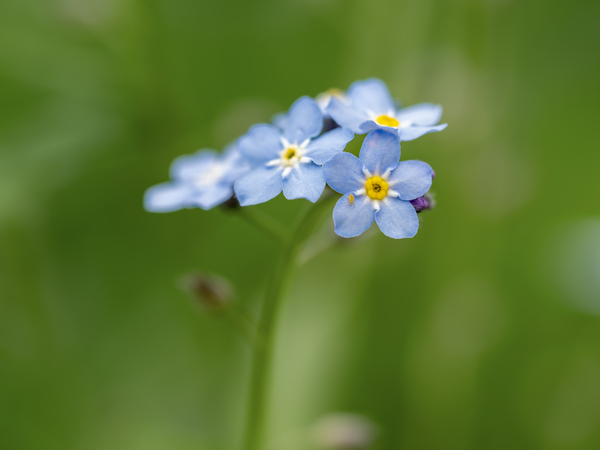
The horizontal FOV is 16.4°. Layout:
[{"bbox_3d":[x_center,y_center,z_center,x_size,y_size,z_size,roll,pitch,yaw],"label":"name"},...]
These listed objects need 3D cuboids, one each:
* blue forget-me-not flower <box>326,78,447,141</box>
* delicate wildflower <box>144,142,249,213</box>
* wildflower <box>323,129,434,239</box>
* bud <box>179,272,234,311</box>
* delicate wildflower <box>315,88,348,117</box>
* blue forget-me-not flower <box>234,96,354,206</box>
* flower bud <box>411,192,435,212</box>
[{"bbox_3d":[0.007,-0.009,0.161,0.009,0.003,0.009,-3,35,-18],"label":"blue forget-me-not flower"},{"bbox_3d":[-0.008,-0.004,0.164,0.009,0.003,0.009,9,58,43],"label":"delicate wildflower"},{"bbox_3d":[0.006,-0.003,0.158,0.009,0.008,0.003,-1,-6,-5],"label":"wildflower"},{"bbox_3d":[-0.008,0.005,0.167,0.004,0.003,0.003,37,0,0],"label":"bud"},{"bbox_3d":[0.003,-0.010,0.166,0.004,0.003,0.003,2,42,11],"label":"delicate wildflower"},{"bbox_3d":[-0.001,-0.006,0.160,0.009,0.009,0.003,5,-24,29],"label":"blue forget-me-not flower"},{"bbox_3d":[0.009,-0.002,0.161,0.002,0.002,0.002,4,8,24],"label":"flower bud"}]

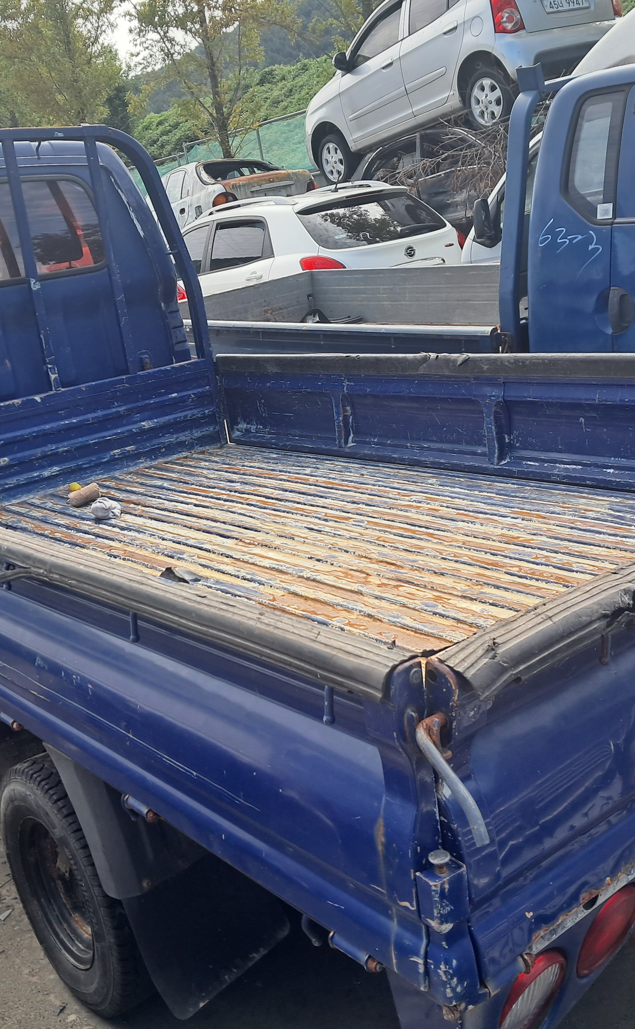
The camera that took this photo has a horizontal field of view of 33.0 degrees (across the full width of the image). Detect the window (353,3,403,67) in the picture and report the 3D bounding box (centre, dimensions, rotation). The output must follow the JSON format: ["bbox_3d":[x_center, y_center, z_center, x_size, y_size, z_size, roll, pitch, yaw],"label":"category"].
[{"bbox_3d":[0.565,-4.537,10.146,0.060,0.370,0.800,1,3,-33],"label":"window"}]

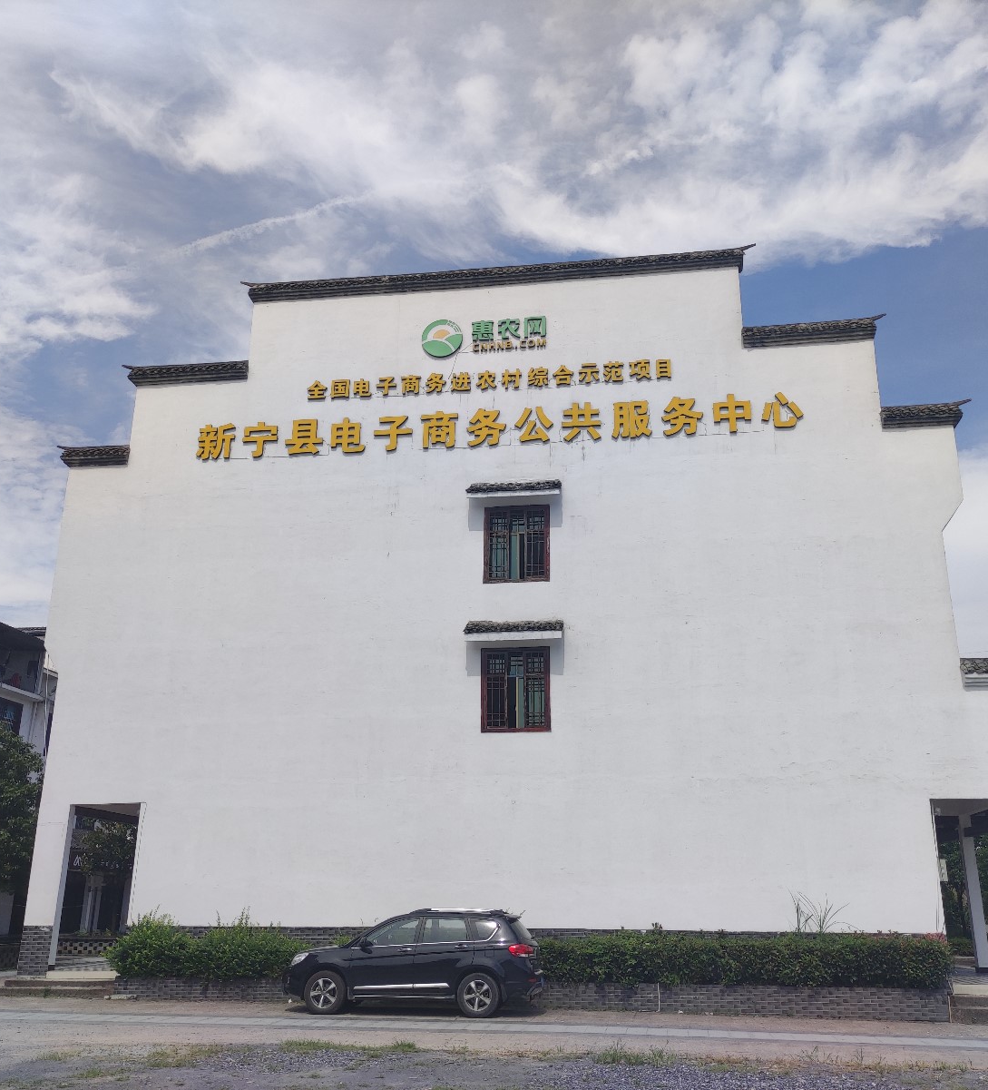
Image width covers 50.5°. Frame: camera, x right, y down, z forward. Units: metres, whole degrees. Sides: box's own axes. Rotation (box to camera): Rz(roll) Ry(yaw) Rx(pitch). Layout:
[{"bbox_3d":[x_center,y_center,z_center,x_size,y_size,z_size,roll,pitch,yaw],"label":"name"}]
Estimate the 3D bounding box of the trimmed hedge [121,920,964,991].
[{"bbox_3d":[0.276,7.909,20.256,16.150,0.930,0.880,-2,-18,8],"label":"trimmed hedge"}]

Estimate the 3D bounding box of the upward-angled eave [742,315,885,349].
[{"bbox_3d":[7.325,-4.866,24.048,3.130,0.680,0.680,-2,-18,8],"label":"upward-angled eave"}]

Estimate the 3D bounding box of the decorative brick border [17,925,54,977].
[{"bbox_3d":[-9.600,8.563,22.124,0.660,1.000,0.280,-2,-18,8],"label":"decorative brick border"}]

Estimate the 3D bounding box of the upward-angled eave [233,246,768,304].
[{"bbox_3d":[-0.087,-6.431,25.175,12.400,0.640,0.650,-2,-18,8],"label":"upward-angled eave"}]

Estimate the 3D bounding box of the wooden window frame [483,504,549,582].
[{"bbox_3d":[0.507,-0.002,22.913,1.450,1.760,0.130,-2,-18,8],"label":"wooden window frame"}]

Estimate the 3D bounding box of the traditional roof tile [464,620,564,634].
[{"bbox_3d":[0.417,1.712,22.075,2.080,0.380,0.450,-2,-18,8],"label":"traditional roof tile"}]

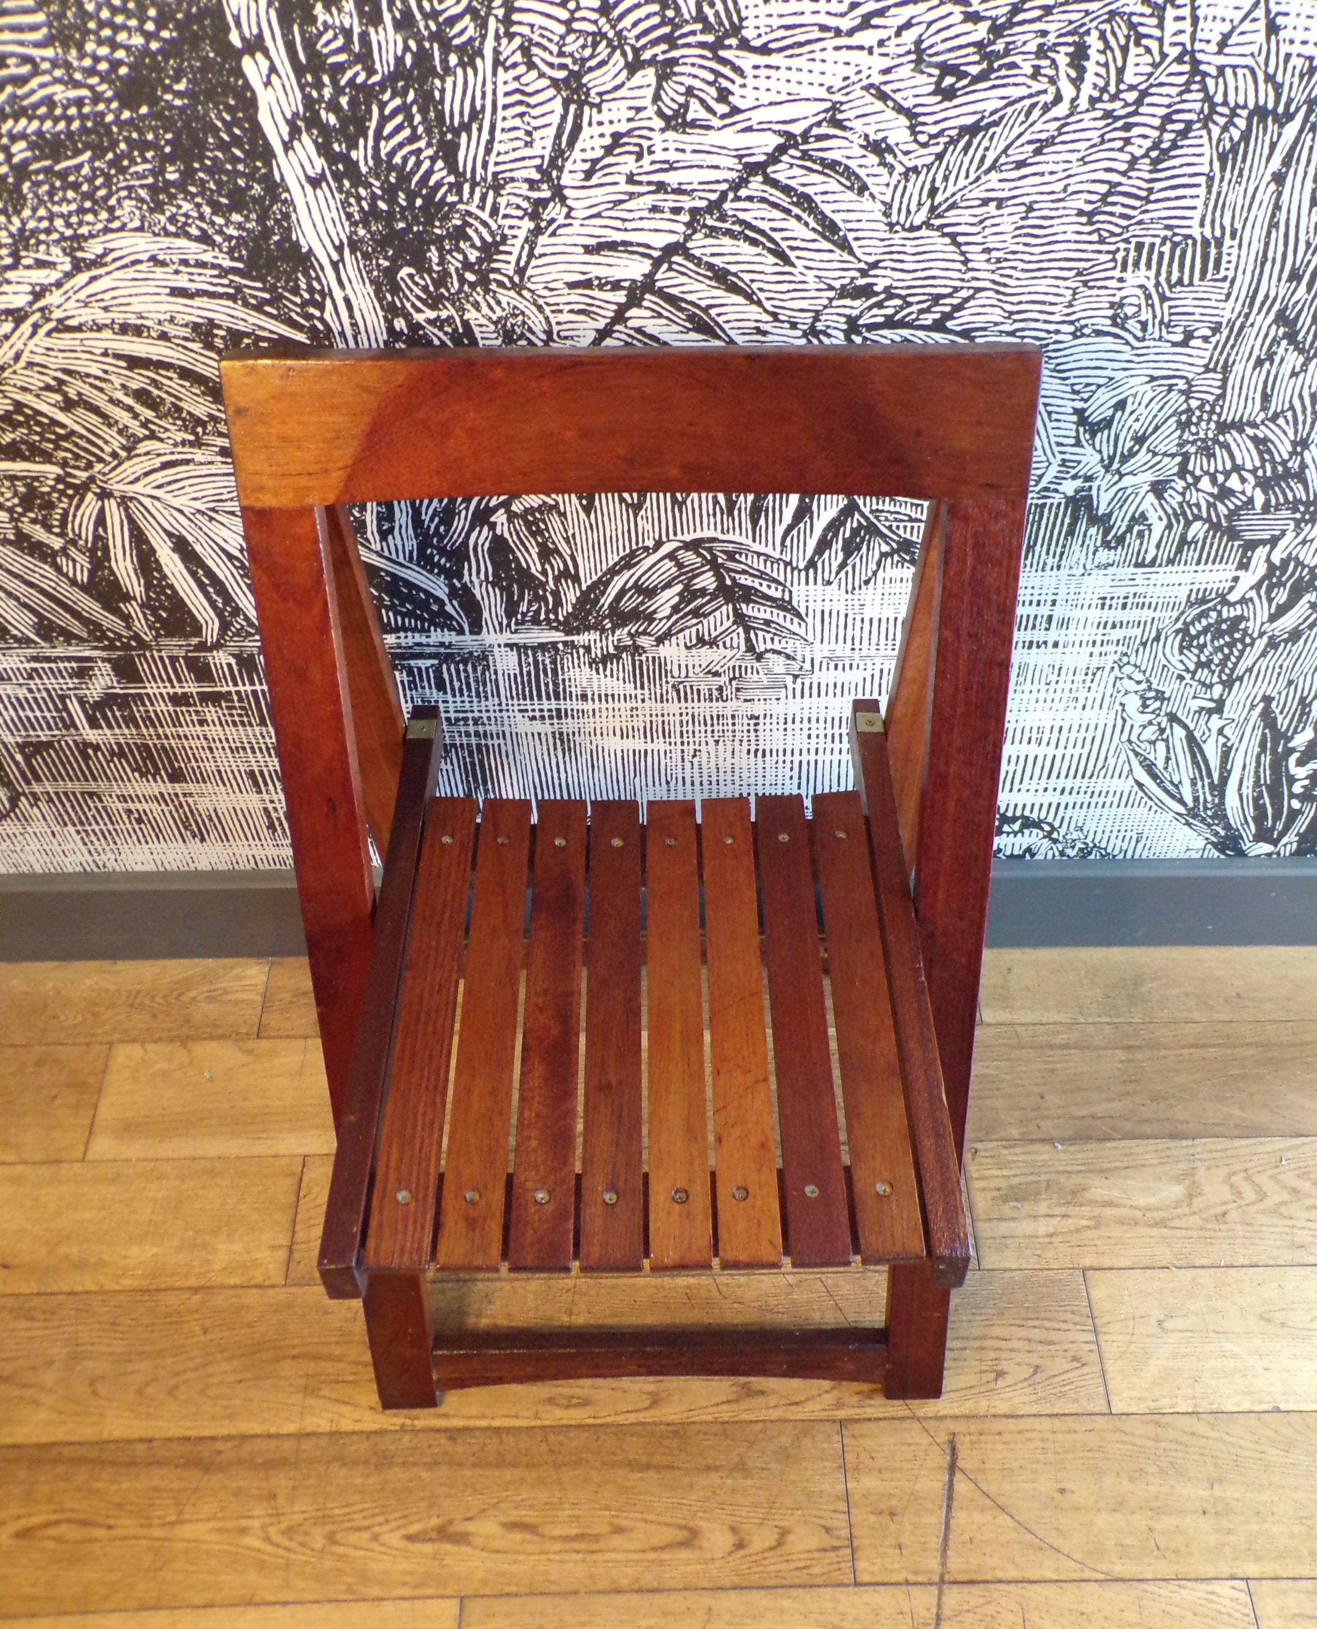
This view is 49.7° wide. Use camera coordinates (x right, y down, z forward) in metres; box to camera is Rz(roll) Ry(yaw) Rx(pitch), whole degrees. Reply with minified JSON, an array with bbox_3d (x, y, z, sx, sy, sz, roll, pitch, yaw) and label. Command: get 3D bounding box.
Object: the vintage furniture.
[{"bbox_3d":[-0.006,0.105,0.977,0.457,0.739,0.460,-2,53,-2],"label":"vintage furniture"}]

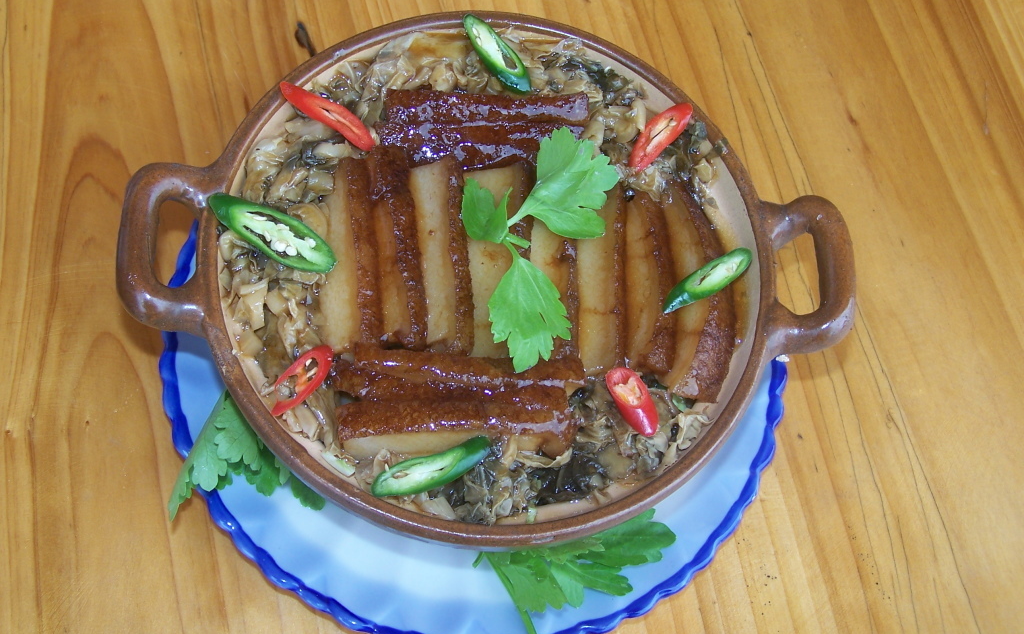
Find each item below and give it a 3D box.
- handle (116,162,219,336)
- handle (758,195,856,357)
[{"bbox_3d":[-0.121,-0.024,0.449,0.030,0.019,0.061,2,67,-7],"label":"handle"},{"bbox_3d":[0.112,-0.015,0.477,0.030,0.019,0.060,2,67,-7],"label":"handle"}]

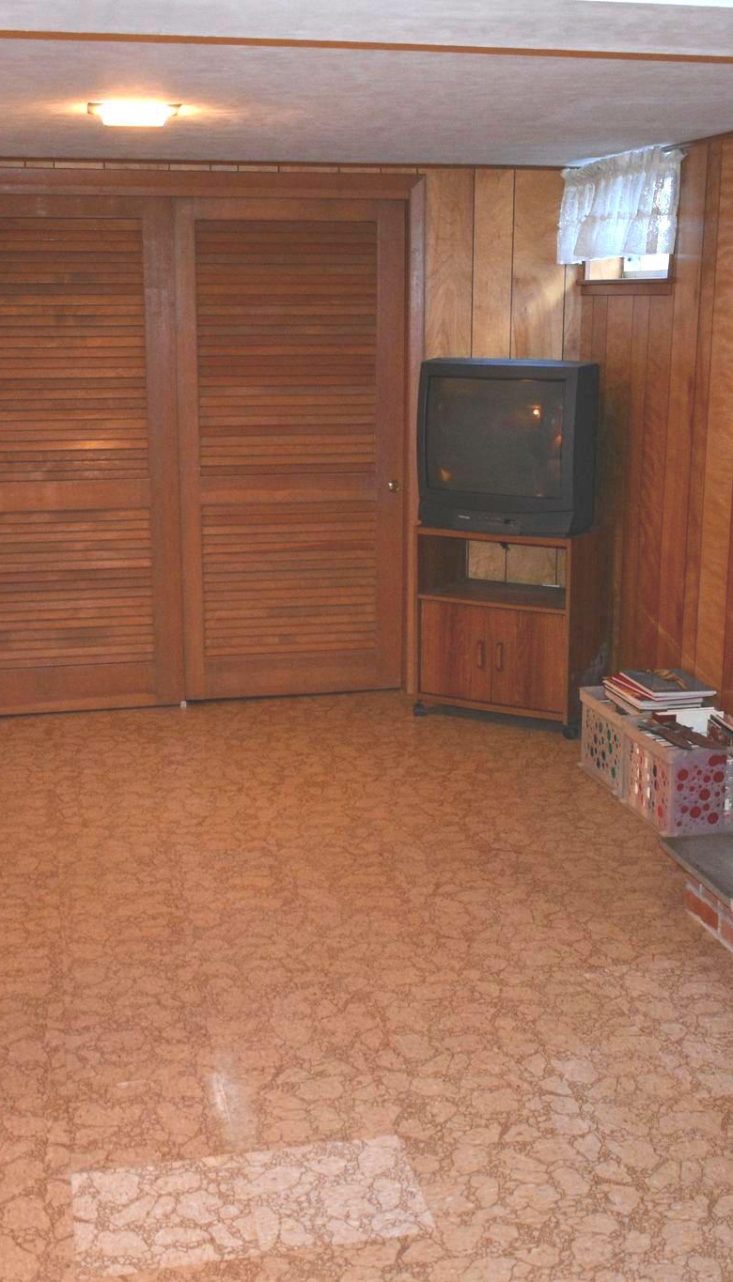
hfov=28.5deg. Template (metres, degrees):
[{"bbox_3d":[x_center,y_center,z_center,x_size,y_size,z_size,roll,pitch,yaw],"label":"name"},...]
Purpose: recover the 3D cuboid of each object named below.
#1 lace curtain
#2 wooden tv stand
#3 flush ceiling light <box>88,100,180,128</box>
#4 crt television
[{"bbox_3d":[0.903,-1.580,5.271,0.080,0.365,0.900,-4,13,-17],"label":"lace curtain"},{"bbox_3d":[0.572,-0.064,5.601,0.646,0.757,0.380,8,14,31],"label":"wooden tv stand"},{"bbox_3d":[-0.672,-1.516,4.188,0.270,0.060,0.260,-2,13,-11],"label":"flush ceiling light"},{"bbox_3d":[0.602,-0.758,5.573,0.650,0.610,0.480,8,14,31],"label":"crt television"}]

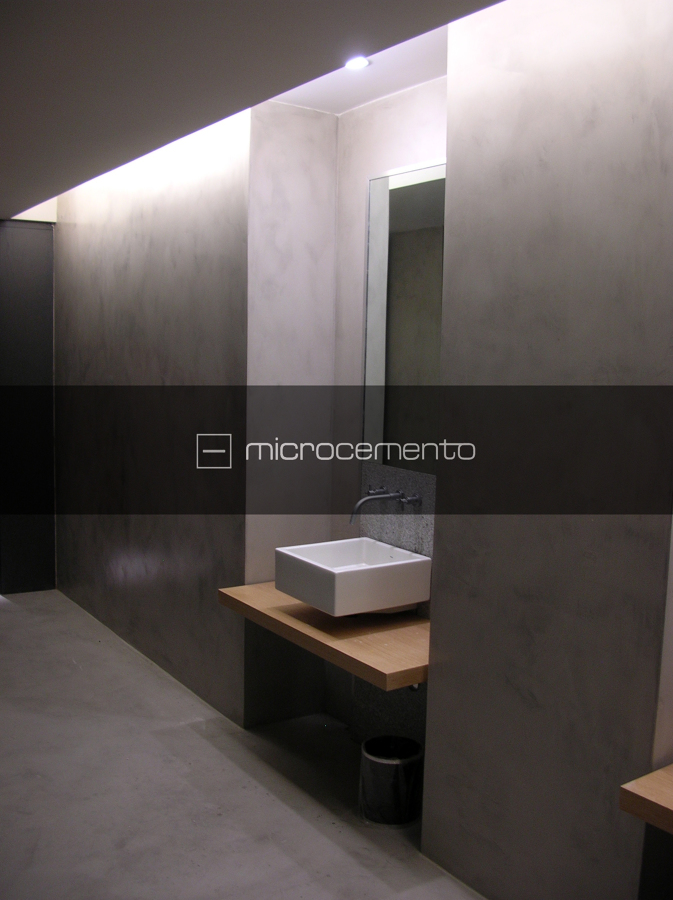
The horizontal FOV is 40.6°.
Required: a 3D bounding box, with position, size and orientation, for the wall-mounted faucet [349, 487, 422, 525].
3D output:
[{"bbox_3d":[0.159,0.208,3.436,0.243,0.127,0.273,-3,7,-34],"label":"wall-mounted faucet"}]

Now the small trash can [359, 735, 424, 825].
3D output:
[{"bbox_3d":[0.193,1.143,3.162,0.218,0.215,0.218,1,6,0],"label":"small trash can"}]

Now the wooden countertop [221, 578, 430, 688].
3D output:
[{"bbox_3d":[0.053,0.640,3.366,0.513,0.055,1.142,-3,7,-34],"label":"wooden countertop"}]

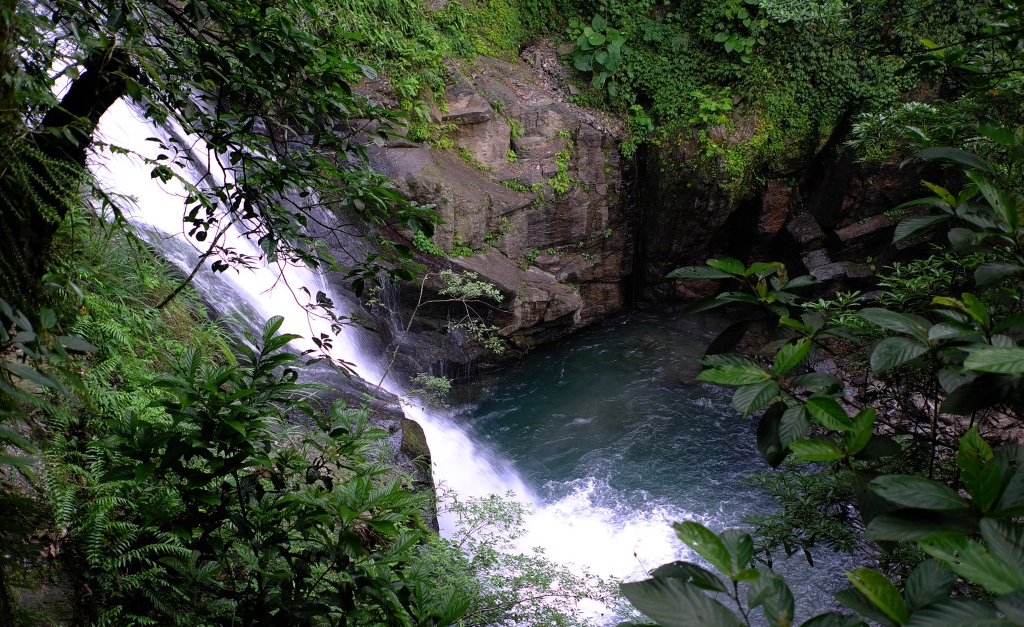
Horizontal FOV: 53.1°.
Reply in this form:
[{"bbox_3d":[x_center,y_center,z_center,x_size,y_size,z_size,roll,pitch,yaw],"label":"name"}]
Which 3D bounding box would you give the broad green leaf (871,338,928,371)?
[{"bbox_3d":[0.779,0.082,2.060,0.168,0.025,0.070,-14,32,-28],"label":"broad green leaf"}]

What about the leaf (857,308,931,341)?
[{"bbox_3d":[0.793,0.023,2.125,0.143,0.025,0.070,24,37,20],"label":"leaf"}]

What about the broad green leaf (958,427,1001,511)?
[{"bbox_3d":[0.821,0.274,1.800,0.070,0.140,0.030,1,-17,6],"label":"broad green leaf"}]

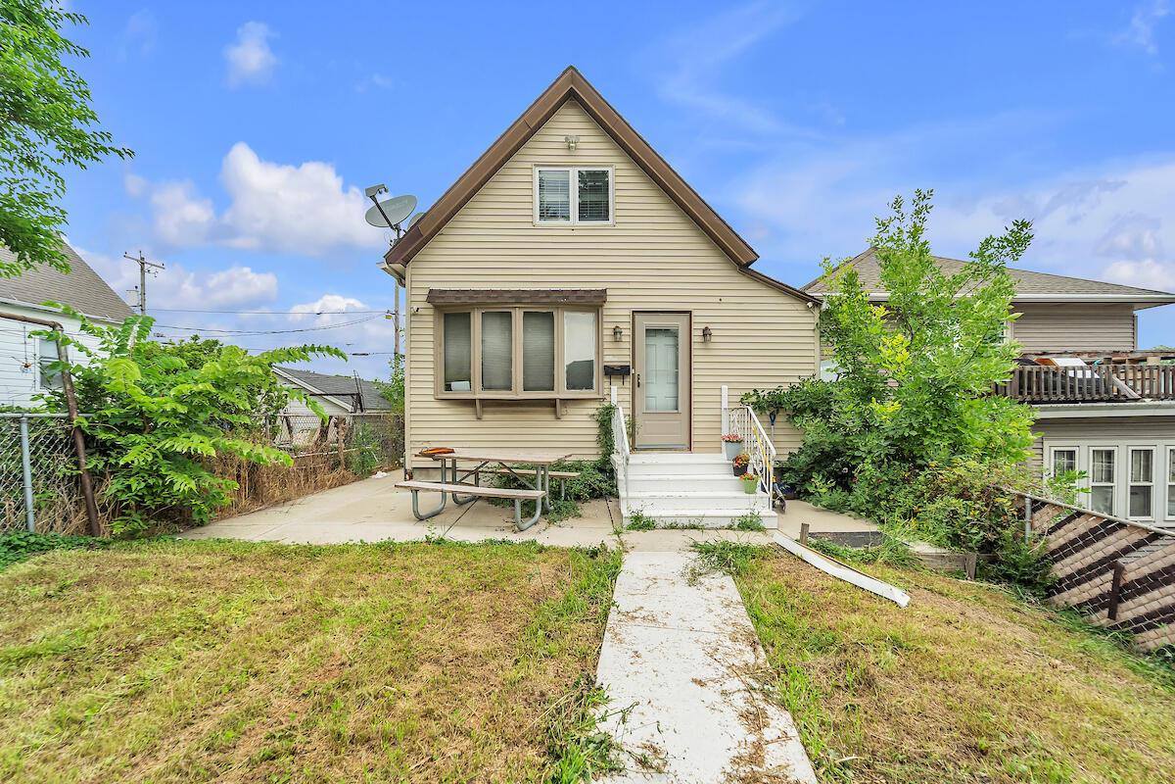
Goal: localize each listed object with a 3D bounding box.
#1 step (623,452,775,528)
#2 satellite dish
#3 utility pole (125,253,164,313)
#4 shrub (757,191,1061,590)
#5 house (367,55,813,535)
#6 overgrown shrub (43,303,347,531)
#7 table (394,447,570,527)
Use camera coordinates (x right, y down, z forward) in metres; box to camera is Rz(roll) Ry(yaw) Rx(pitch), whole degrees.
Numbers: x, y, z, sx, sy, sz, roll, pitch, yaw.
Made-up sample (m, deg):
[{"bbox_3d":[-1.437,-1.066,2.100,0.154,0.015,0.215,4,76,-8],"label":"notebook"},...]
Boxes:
[{"bbox_3d":[1.310,1.272,6.245,1.830,0.680,1.550,0,1,-2],"label":"step"},{"bbox_3d":[-3.070,-2.820,7.150,0.790,0.540,0.220,-4,-18,6],"label":"satellite dish"},{"bbox_3d":[-24.600,-3.382,25.340,0.400,9.000,2.450,0,1,0],"label":"utility pole"},{"bbox_3d":[4.000,-0.461,5.842,3.300,4.600,2.800,0,1,-2],"label":"shrub"},{"bbox_3d":[0.180,-1.701,10.570,6.600,6.250,9.000,0,1,-2],"label":"house"},{"bbox_3d":[-4.500,0.269,5.306,2.950,2.400,2.000,0,1,-2],"label":"overgrown shrub"},{"bbox_3d":[-1.200,1.200,5.900,1.850,0.770,1.500,0,1,16],"label":"table"}]

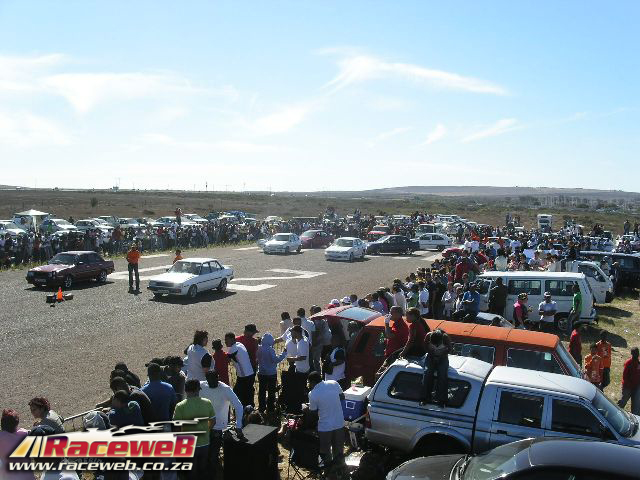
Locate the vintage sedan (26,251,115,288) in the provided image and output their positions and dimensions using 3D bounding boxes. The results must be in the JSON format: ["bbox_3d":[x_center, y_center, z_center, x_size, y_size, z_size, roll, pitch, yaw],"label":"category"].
[{"bbox_3d":[-11.059,1.308,31.504,1.650,1.390,4.250,2,4,20],"label":"vintage sedan"}]

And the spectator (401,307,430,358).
[{"bbox_3d":[1.623,1.648,11.992,0.650,1.000,0.520,0,4,0],"label":"spectator"}]

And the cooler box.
[{"bbox_3d":[0.560,2.430,10.400,0.300,0.380,0.430,2,4,23],"label":"cooler box"}]

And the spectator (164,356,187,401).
[{"bbox_3d":[-2.469,2.808,12.006,0.500,1.680,0.360,1,4,5],"label":"spectator"}]

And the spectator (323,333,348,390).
[{"bbox_3d":[0.313,2.580,13.308,0.420,1.630,0.500,1,4,18],"label":"spectator"}]

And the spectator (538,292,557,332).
[{"bbox_3d":[6.185,2.288,19.101,0.520,1.720,0.360,0,4,6],"label":"spectator"}]

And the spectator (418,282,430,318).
[{"bbox_3d":[3.095,2.108,20.894,0.470,1.700,0.340,-1,4,-17],"label":"spectator"}]

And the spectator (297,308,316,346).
[{"bbox_3d":[-0.331,2.403,15.904,0.500,1.720,0.360,-2,5,-30],"label":"spectator"}]

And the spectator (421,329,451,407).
[{"bbox_3d":[1.741,1.841,10.501,0.480,1.150,0.600,1,4,14],"label":"spectator"}]

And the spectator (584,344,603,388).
[{"bbox_3d":[5.973,3.085,15.353,0.500,1.600,0.340,2,4,18],"label":"spectator"}]

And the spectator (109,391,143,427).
[{"bbox_3d":[-2.580,2.832,9.416,0.500,1.660,0.380,-2,4,-27],"label":"spectator"}]

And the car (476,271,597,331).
[{"bbox_3d":[7.250,2.090,25.100,4.500,1.930,1.840,1,4,3],"label":"car"}]

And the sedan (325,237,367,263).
[{"bbox_3d":[1.780,0.610,45.600,1.680,1.390,4.300,2,4,21],"label":"sedan"}]

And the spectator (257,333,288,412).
[{"bbox_3d":[-0.973,2.678,14.101,0.580,1.670,0.420,0,4,-10],"label":"spectator"}]

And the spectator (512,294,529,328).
[{"bbox_3d":[6.058,2.405,21.353,0.340,1.600,0.460,1,4,9],"label":"spectator"}]

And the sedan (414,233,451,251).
[{"bbox_3d":[9.017,0.082,58.121,4.000,1.400,1.650,1,4,5],"label":"sedan"}]

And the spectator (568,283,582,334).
[{"bbox_3d":[8.194,2.202,22.603,0.480,1.680,0.460,0,4,-3],"label":"spectator"}]

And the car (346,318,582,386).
[{"bbox_3d":[2.981,2.787,14.016,4.500,1.930,1.800,5,5,22],"label":"car"}]

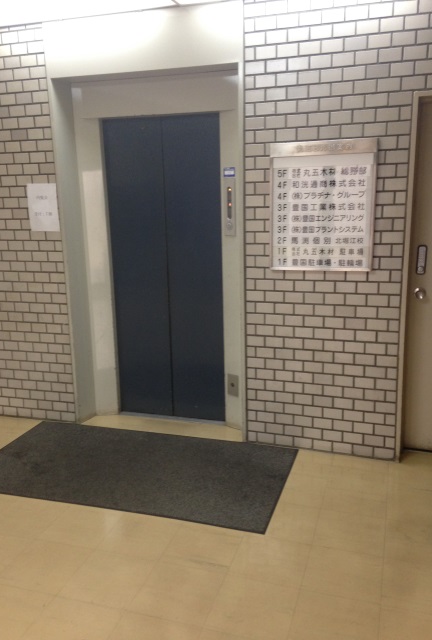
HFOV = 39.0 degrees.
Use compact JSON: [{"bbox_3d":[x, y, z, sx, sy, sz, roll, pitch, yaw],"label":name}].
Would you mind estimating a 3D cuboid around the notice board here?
[{"bbox_3d":[0.572,-0.611,3.308,0.561,0.685,0.040,4,15,18],"label":"notice board"}]

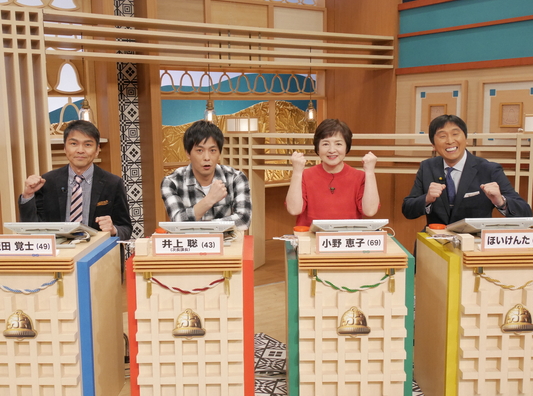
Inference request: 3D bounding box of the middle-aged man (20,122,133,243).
[{"bbox_3d":[-0.989,0.261,3.339,0.590,1.300,0.750,-1,7,-4],"label":"middle-aged man"}]

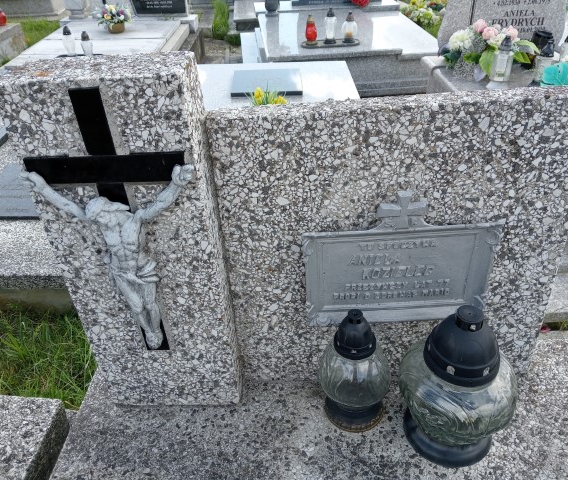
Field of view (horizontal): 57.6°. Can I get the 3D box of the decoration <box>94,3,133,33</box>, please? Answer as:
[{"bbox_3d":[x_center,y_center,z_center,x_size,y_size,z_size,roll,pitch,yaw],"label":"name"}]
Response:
[{"bbox_3d":[-1.509,-1.965,4.555,0.304,0.206,0.264,-1,34,3],"label":"decoration"}]

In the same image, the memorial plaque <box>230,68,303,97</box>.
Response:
[{"bbox_3d":[-0.096,-0.912,3.004,0.400,0.026,0.350,1,38,7],"label":"memorial plaque"}]

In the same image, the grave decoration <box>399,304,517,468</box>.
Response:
[{"bbox_3d":[0.318,0.251,0.953,0.211,0.308,0.211,-3,34,3],"label":"grave decoration"}]

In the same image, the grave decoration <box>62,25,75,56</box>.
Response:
[{"bbox_3d":[-1.615,-1.486,3.858,0.088,0.204,0.088,-1,34,3],"label":"grave decoration"}]

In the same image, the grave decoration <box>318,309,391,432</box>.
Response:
[{"bbox_3d":[0.142,0.244,1.021,0.143,0.266,0.143,-3,34,3],"label":"grave decoration"}]

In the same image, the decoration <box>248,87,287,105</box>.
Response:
[{"bbox_3d":[-0.086,-0.703,2.560,0.180,0.136,0.130,-1,34,3],"label":"decoration"}]

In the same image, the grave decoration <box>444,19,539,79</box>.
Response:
[{"bbox_3d":[1.171,-1.080,2.920,0.494,0.281,0.300,-1,34,3],"label":"grave decoration"}]

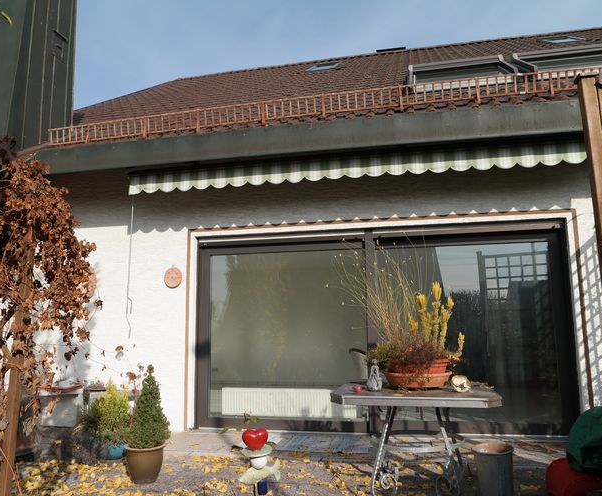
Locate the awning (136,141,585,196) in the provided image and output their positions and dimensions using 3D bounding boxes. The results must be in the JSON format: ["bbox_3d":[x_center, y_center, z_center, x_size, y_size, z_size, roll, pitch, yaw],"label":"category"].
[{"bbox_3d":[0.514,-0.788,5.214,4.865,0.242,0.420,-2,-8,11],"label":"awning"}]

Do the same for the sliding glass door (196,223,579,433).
[{"bbox_3d":[0.791,0.888,5.463,4.078,2.204,0.130,-2,-8,11],"label":"sliding glass door"}]

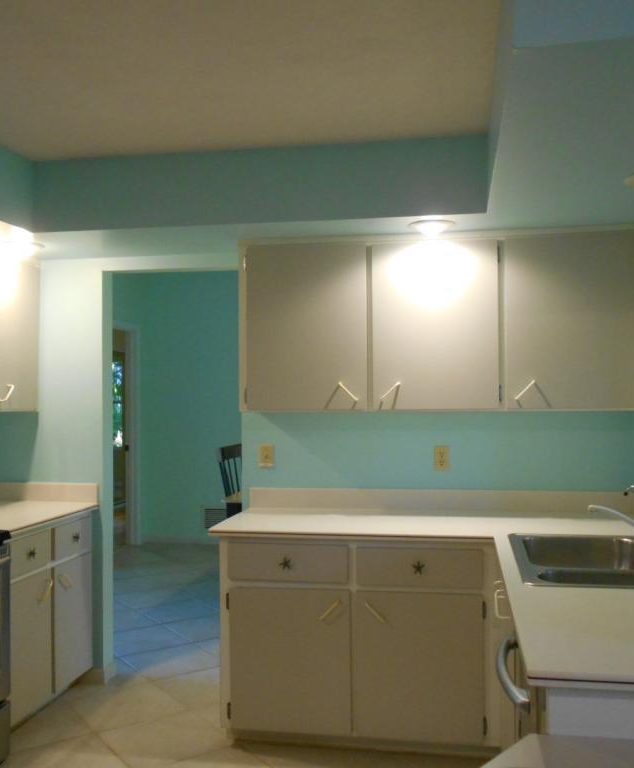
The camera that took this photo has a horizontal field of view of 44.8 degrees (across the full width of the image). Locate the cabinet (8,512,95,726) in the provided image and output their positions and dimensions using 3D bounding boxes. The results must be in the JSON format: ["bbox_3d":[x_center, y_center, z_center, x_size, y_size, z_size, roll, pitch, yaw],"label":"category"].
[{"bbox_3d":[-1.497,1.059,3.552,0.642,0.843,0.787,-1,-1,10],"label":"cabinet"}]

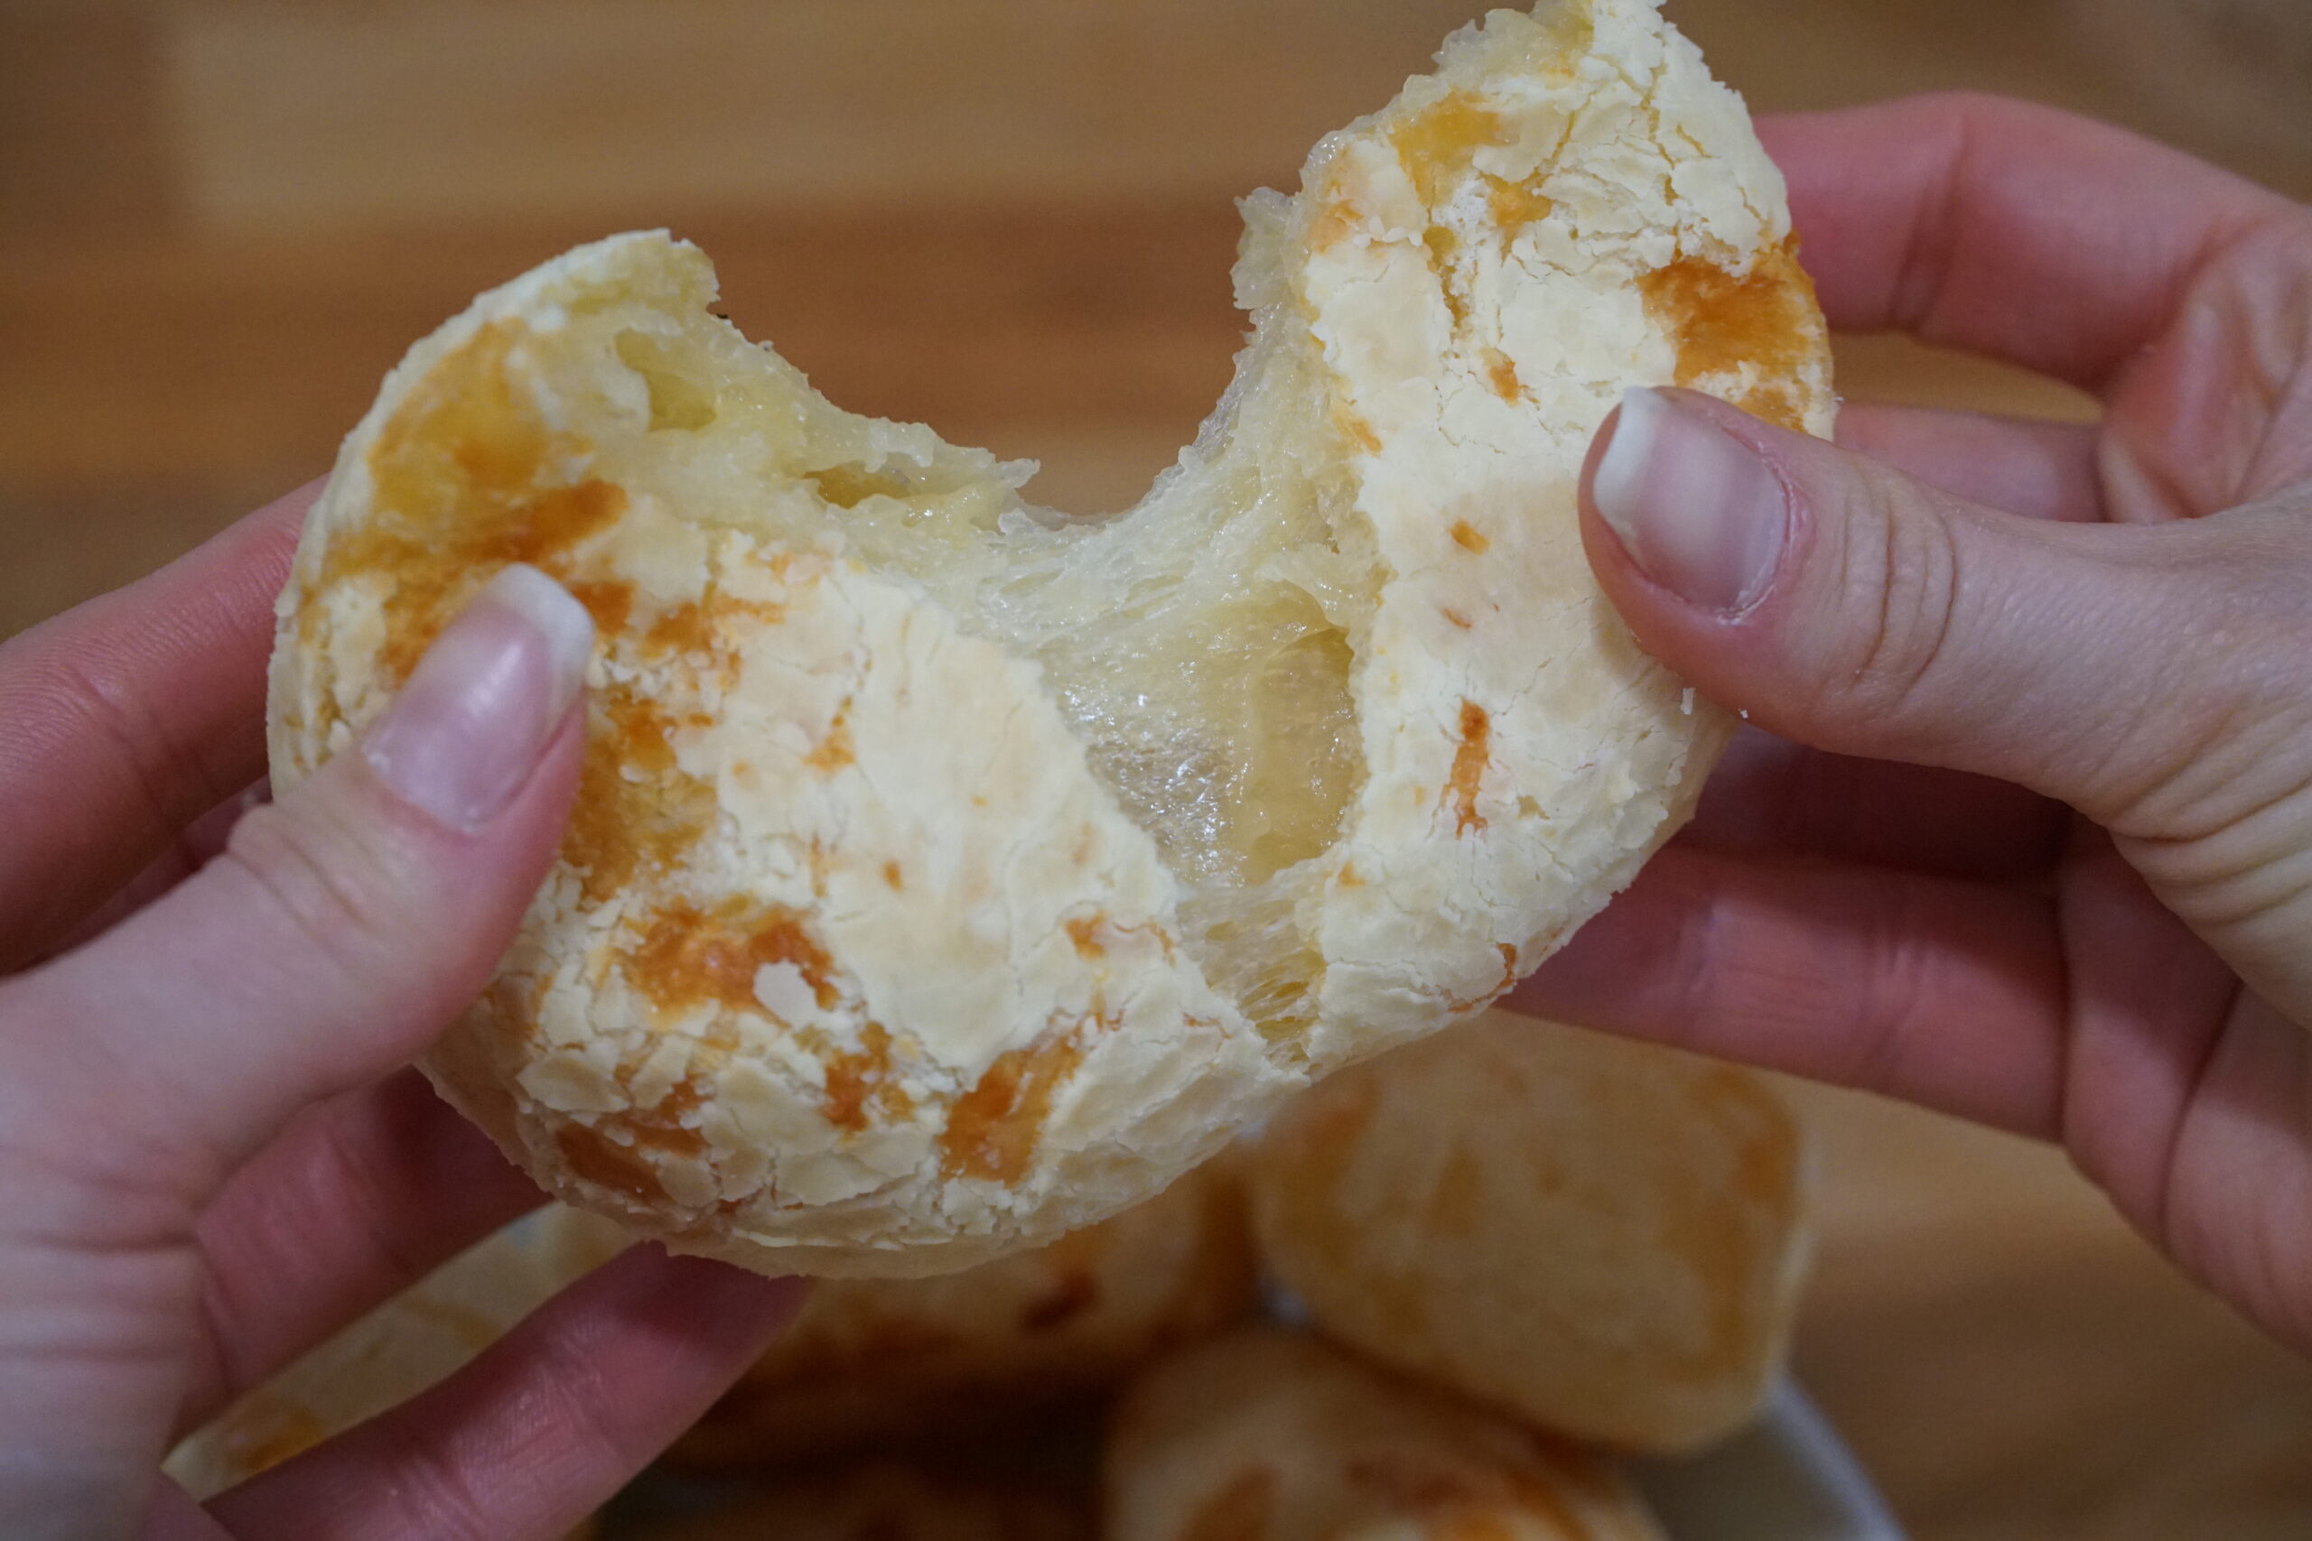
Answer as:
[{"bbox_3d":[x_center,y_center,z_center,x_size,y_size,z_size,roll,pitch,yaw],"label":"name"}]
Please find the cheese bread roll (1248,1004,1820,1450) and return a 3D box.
[{"bbox_3d":[0.042,0.052,0.800,0.062,0.042,0.059,0,48,0],"label":"cheese bread roll"}]

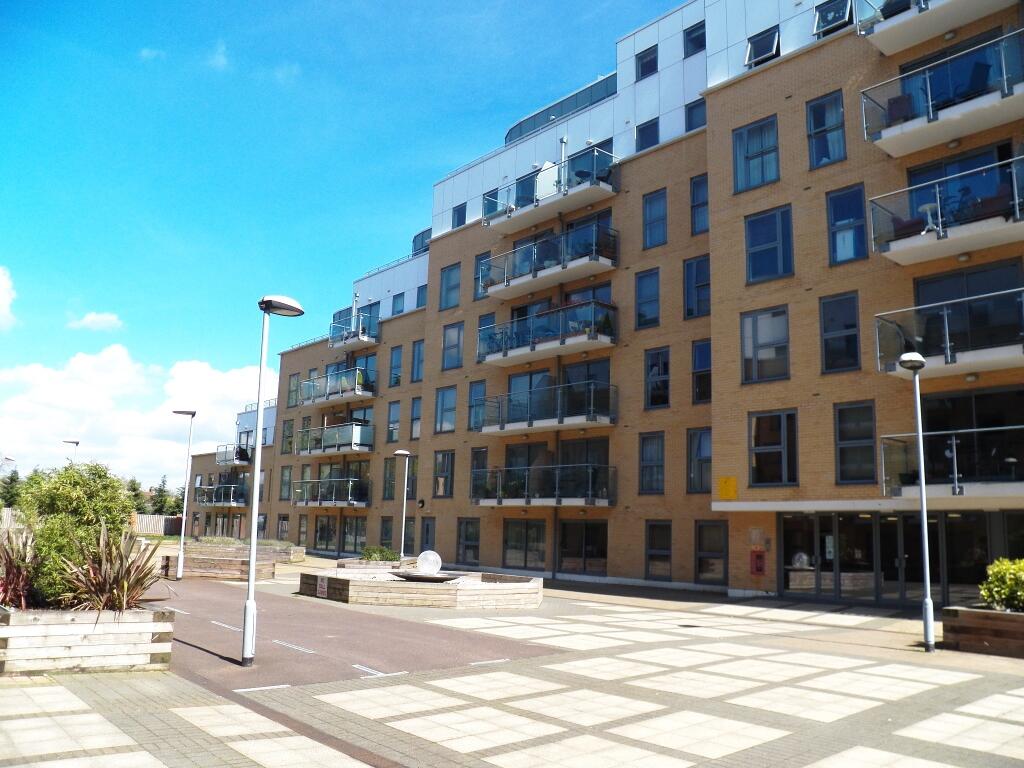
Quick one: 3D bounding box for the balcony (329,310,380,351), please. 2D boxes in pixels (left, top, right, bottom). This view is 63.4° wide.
[{"bbox_3d":[-8.408,-2.671,44.495,1.250,1.500,3.200,11,-14,-40],"label":"balcony"}]

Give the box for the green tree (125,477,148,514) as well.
[{"bbox_3d":[-39.286,12.605,85.751,2.800,5.931,2.800,11,-14,-40],"label":"green tree"}]

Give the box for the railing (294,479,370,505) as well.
[{"bbox_3d":[-9.600,5.839,43.859,1.300,1.320,6.150,11,-13,-41],"label":"railing"}]

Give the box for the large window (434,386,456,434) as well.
[{"bbox_3d":[-2.897,1.159,36.681,0.150,2.018,1.416,11,-14,-41],"label":"large window"}]

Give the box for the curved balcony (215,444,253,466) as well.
[{"bbox_3d":[-19.753,5.088,58.883,1.300,1.360,3.100,11,-14,-41],"label":"curved balcony"}]

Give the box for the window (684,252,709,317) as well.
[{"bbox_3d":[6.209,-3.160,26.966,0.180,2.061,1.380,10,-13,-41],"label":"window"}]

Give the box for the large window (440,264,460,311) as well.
[{"bbox_3d":[-2.780,-4.400,37.763,0.150,1.988,1.426,11,-14,-41],"label":"large window"}]

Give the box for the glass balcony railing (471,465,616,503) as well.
[{"bbox_3d":[0.997,3.814,30.433,1.250,1.410,6.350,10,-13,-41],"label":"glass balcony railing"}]

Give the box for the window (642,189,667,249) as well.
[{"bbox_3d":[5.004,-5.715,28.758,0.130,2.067,1.014,11,-14,-40],"label":"window"}]

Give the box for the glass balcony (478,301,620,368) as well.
[{"bbox_3d":[1.172,-1.732,31.383,1.250,1.450,6.310,10,-13,-41],"label":"glass balcony"}]

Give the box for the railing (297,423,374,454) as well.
[{"bbox_3d":[-9.660,3.123,44.898,1.330,1.420,6.350,11,-14,-41],"label":"railing"}]

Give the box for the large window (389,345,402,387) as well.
[{"bbox_3d":[-5.758,-0.875,41.513,0.180,2.040,1.043,10,-13,-39],"label":"large window"}]

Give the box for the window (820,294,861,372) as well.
[{"bbox_3d":[8.406,-1.288,21.158,0.180,2.028,1.033,10,-13,-41],"label":"window"}]

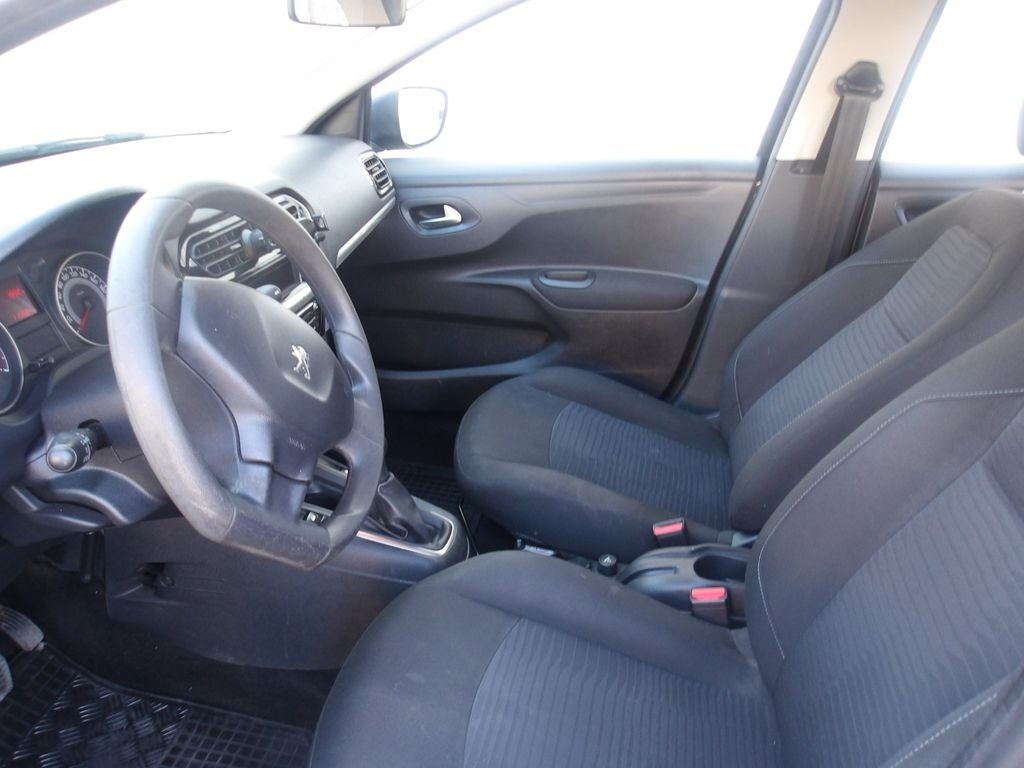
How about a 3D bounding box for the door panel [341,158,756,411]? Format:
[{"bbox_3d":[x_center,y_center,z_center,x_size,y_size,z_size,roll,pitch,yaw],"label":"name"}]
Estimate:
[{"bbox_3d":[0.000,-0.182,1.743,0.980,0.590,0.130,4,20,10],"label":"door panel"}]

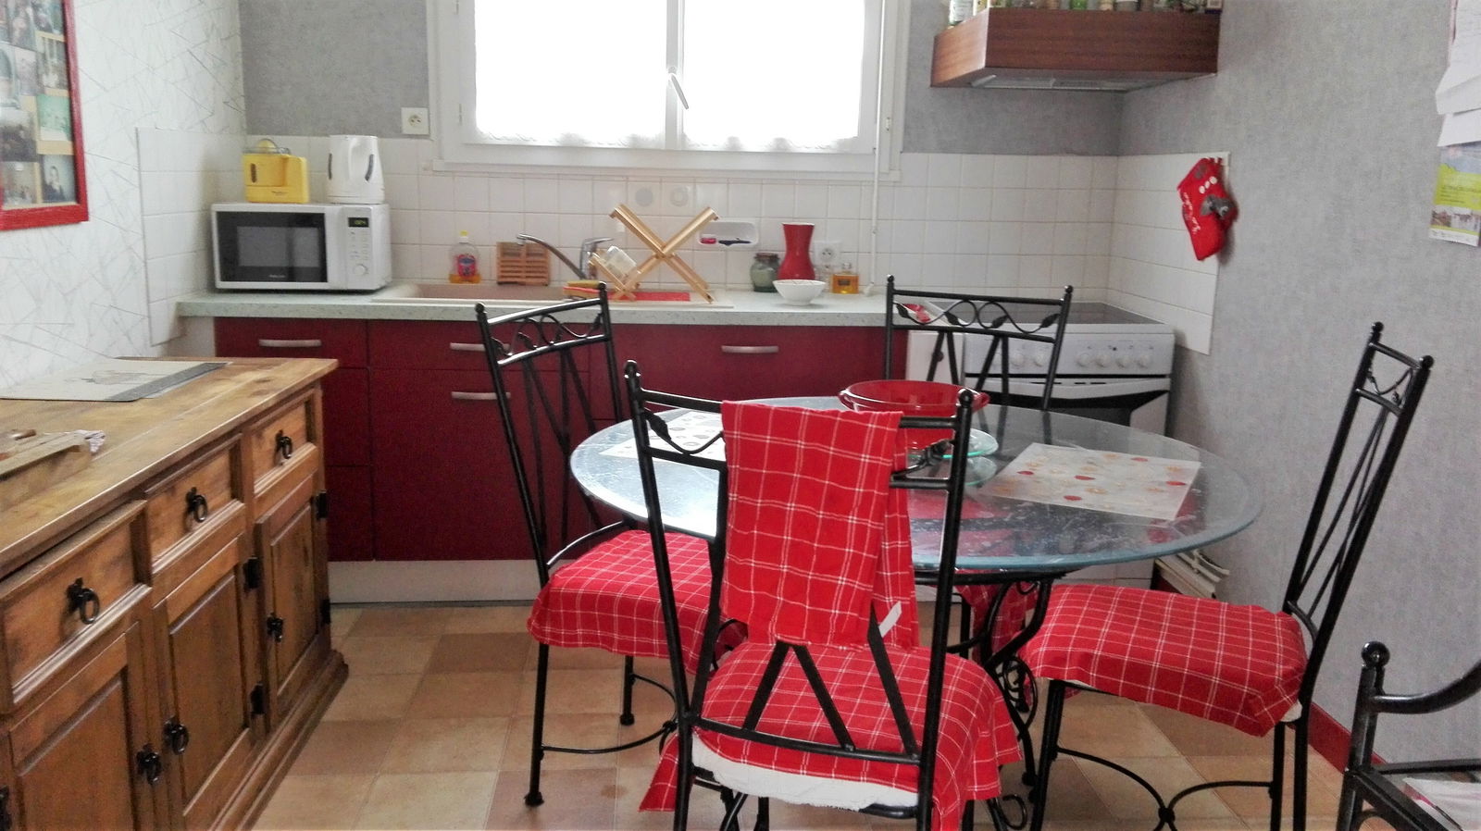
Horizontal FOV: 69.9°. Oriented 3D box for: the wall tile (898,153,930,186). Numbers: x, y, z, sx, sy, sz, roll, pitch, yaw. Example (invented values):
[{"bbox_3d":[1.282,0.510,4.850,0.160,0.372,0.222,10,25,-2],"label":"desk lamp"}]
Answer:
[{"bbox_3d":[0.563,-0.813,3.491,0.108,0.108,0.010,0,11,-4],"label":"wall tile"}]

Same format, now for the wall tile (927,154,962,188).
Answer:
[{"bbox_3d":[0.673,-0.812,3.499,0.108,0.108,0.010,0,11,-4],"label":"wall tile"}]

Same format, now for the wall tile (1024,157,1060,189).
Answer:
[{"bbox_3d":[1.002,-0.810,3.520,0.108,0.108,0.010,0,11,-4],"label":"wall tile"}]

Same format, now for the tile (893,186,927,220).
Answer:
[{"bbox_3d":[0.566,-0.702,3.502,0.108,0.108,0.010,0,13,-5],"label":"tile"}]

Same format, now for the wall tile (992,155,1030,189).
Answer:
[{"bbox_3d":[0.892,-0.811,3.513,0.108,0.108,0.010,0,11,-4],"label":"wall tile"}]

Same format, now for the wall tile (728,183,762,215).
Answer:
[{"bbox_3d":[0.017,-0.705,3.458,0.108,0.108,0.010,0,13,-5],"label":"wall tile"}]

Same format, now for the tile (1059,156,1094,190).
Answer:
[{"bbox_3d":[1.099,-0.794,3.467,0.107,0.107,0.012,0,12,-4],"label":"tile"}]

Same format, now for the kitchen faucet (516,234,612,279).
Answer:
[{"bbox_3d":[-0.557,-0.488,3.349,0.290,0.165,0.070,-4,14,-22],"label":"kitchen faucet"}]

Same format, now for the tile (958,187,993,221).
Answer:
[{"bbox_3d":[0.780,-0.704,3.527,0.108,0.108,0.010,0,11,-4],"label":"tile"}]

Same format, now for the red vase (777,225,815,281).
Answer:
[{"bbox_3d":[0.179,-0.497,3.385,0.111,0.217,0.111,0,12,-4],"label":"red vase"}]

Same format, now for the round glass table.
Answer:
[{"bbox_3d":[0.273,0.426,1.905,1.115,0.735,1.115,0,11,-4],"label":"round glass table"}]

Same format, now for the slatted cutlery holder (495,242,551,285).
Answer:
[{"bbox_3d":[-0.696,-0.488,3.401,0.165,0.143,0.075,0,13,-5],"label":"slatted cutlery holder"}]

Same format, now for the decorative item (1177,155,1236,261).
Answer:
[{"bbox_3d":[1.243,-0.557,2.842,0.059,0.259,0.227,0,12,-4],"label":"decorative item"}]

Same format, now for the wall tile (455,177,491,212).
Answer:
[{"bbox_3d":[-0.850,-0.702,3.357,0.107,0.107,0.012,0,12,-4],"label":"wall tile"}]

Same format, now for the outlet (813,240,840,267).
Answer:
[{"bbox_3d":[0.288,-0.538,3.518,0.084,0.083,0.020,0,11,-4],"label":"outlet"}]

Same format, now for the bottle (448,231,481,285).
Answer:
[{"bbox_3d":[-0.868,-0.491,3.341,0.092,0.175,0.059,0,12,-4],"label":"bottle"}]

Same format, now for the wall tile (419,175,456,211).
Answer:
[{"bbox_3d":[-0.976,-0.716,3.413,0.108,0.108,0.010,0,11,-4],"label":"wall tile"}]

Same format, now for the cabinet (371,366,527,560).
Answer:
[{"bbox_3d":[-0.739,0.098,3.189,0.604,0.550,0.473,0,12,-4],"label":"cabinet"}]

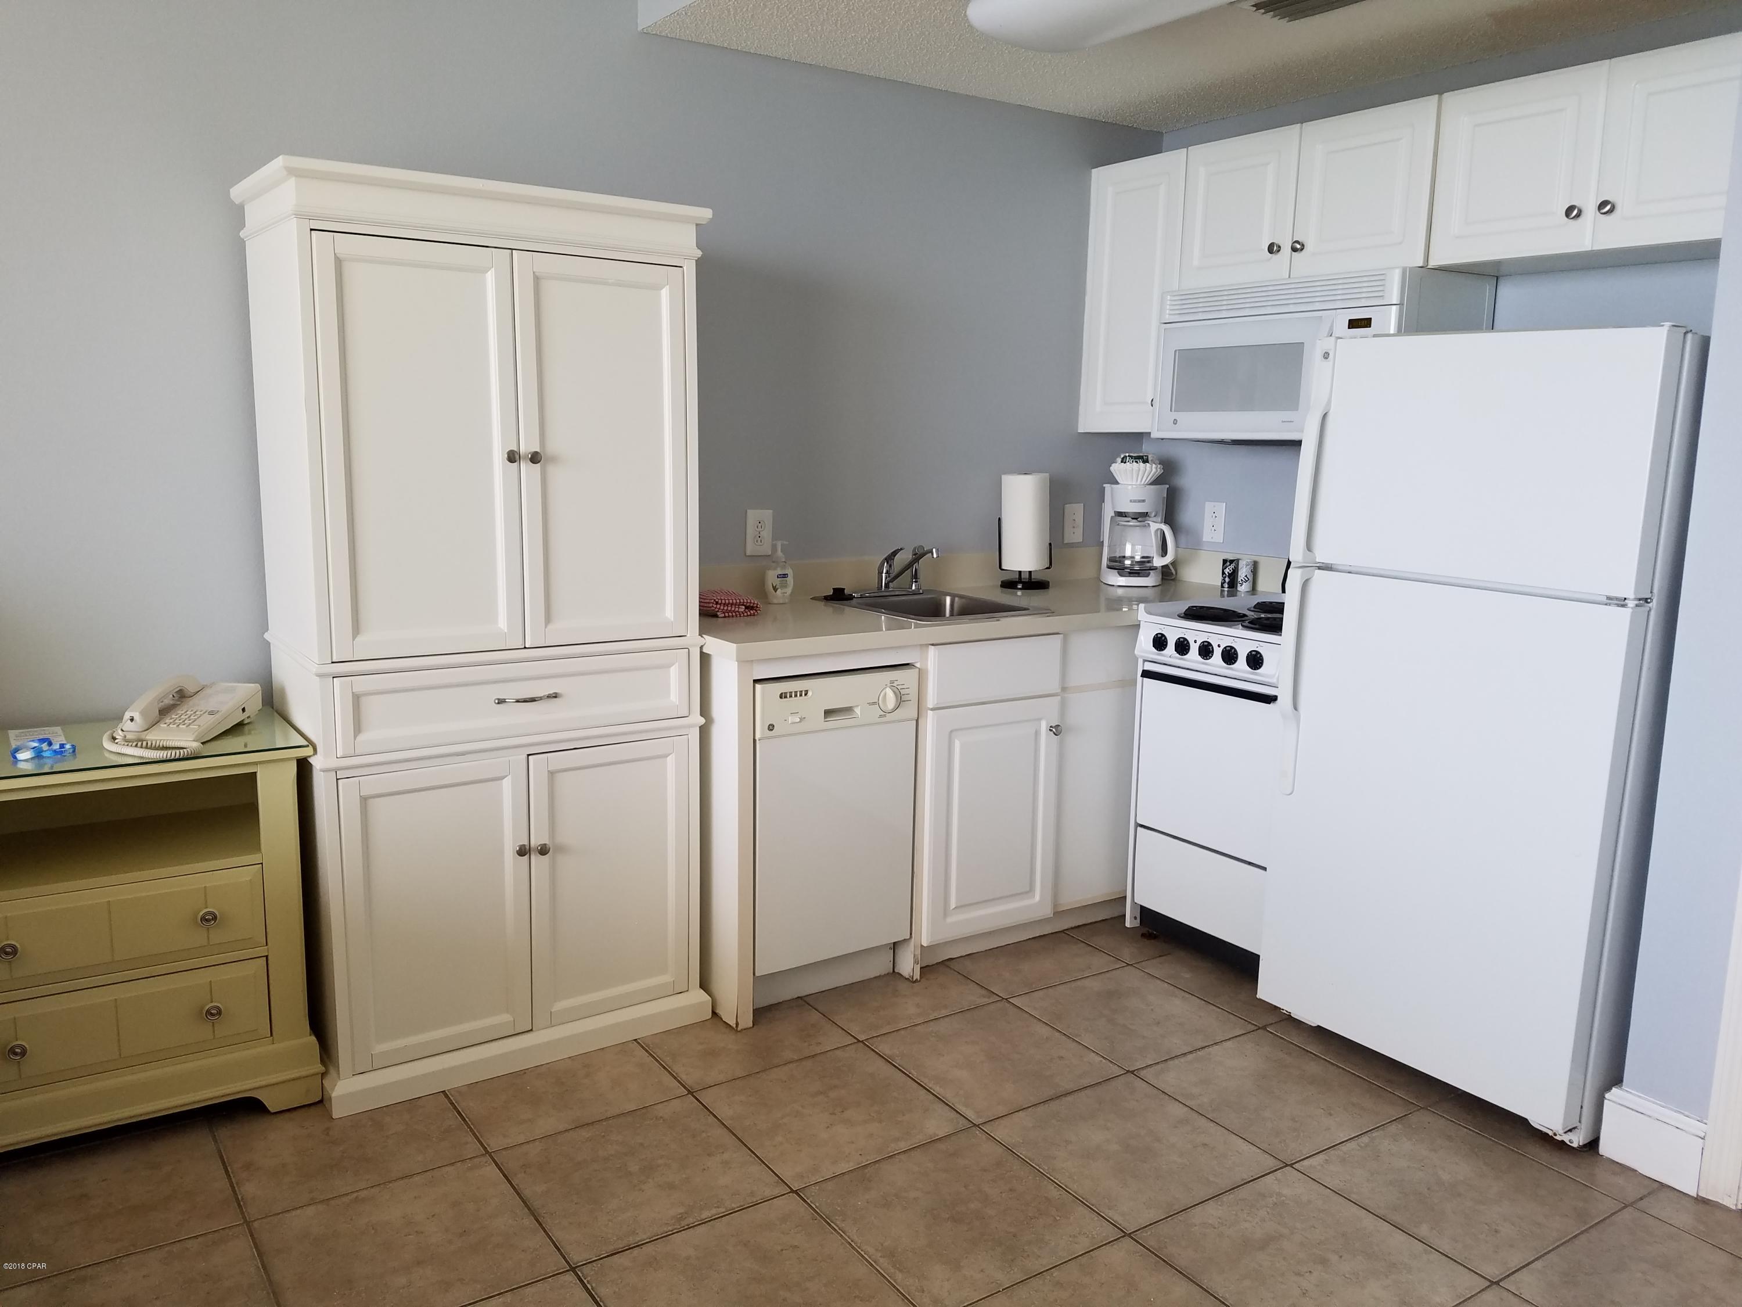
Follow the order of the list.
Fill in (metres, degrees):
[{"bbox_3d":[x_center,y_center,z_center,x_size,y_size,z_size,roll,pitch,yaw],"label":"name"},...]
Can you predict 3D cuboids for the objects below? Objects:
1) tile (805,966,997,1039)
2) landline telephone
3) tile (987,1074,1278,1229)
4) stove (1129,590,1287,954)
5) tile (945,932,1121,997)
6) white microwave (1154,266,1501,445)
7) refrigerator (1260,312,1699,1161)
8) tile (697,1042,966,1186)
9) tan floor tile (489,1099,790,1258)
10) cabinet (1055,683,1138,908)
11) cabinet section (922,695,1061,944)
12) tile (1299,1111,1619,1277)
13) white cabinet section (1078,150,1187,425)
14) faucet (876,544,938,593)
[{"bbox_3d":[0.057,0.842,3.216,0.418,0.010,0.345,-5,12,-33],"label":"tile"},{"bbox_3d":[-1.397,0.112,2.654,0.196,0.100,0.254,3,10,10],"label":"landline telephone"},{"bbox_3d":[0.510,0.973,2.579,0.417,0.010,0.417,-5,12,-33],"label":"tile"},{"bbox_3d":[1.117,0.339,3.597,0.632,0.920,0.502,-5,12,-33],"label":"stove"},{"bbox_3d":[0.438,0.824,3.443,0.417,0.010,0.246,-5,12,-33],"label":"tile"},{"bbox_3d":[1.183,-0.769,3.499,0.402,0.406,0.761,-5,12,-33],"label":"white microwave"},{"bbox_3d":[1.441,0.122,2.889,0.736,1.574,0.732,-5,12,-33],"label":"refrigerator"},{"bbox_3d":[-0.082,0.942,2.693,0.417,0.010,0.417,-5,12,-33],"label":"tile"},{"bbox_3d":[-0.432,0.968,2.435,0.418,0.010,0.418,-5,12,-33],"label":"tan floor tile"},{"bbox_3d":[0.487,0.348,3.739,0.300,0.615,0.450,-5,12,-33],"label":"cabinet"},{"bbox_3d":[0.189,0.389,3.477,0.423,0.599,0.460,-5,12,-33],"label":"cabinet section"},{"bbox_3d":[1.093,0.997,2.443,0.418,0.010,0.418,-5,12,-33],"label":"tile"},{"bbox_3d":[0.893,-1.052,3.926,0.320,0.773,0.379,-5,12,-33],"label":"white cabinet section"},{"bbox_3d":[0.131,-0.233,3.705,0.132,0.143,0.243,-5,12,-33],"label":"faucet"}]

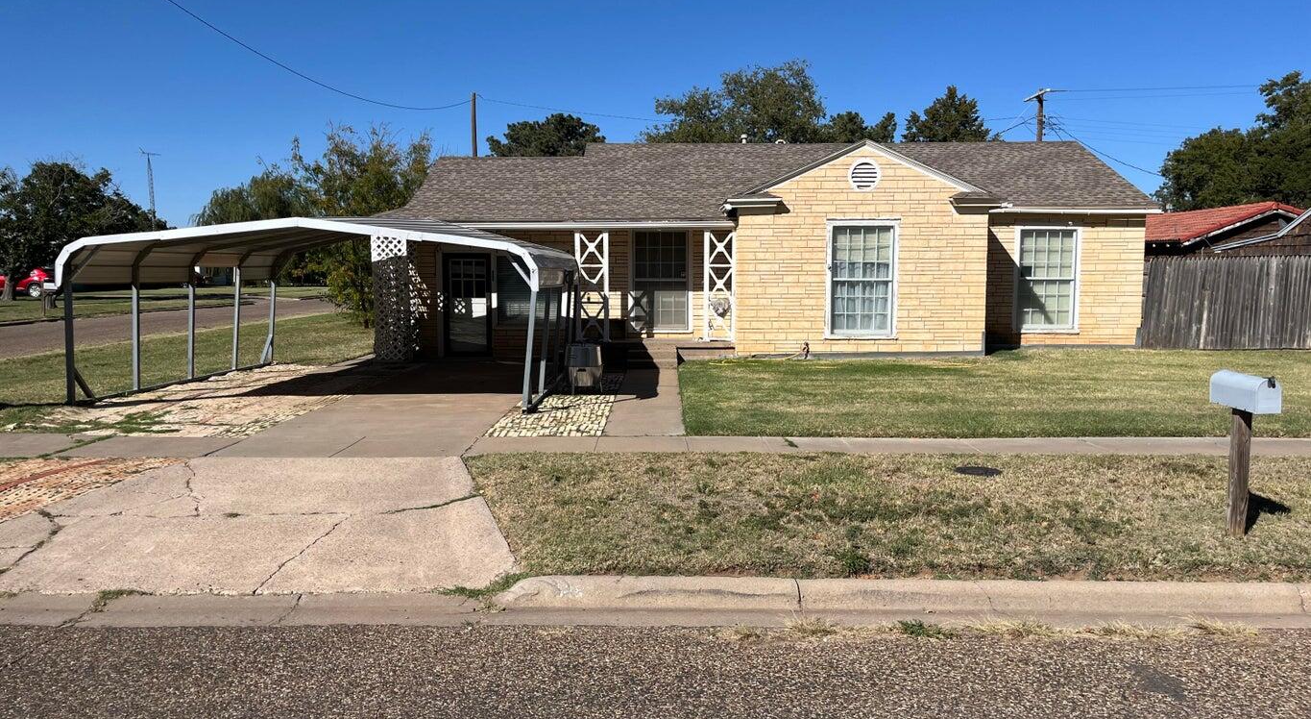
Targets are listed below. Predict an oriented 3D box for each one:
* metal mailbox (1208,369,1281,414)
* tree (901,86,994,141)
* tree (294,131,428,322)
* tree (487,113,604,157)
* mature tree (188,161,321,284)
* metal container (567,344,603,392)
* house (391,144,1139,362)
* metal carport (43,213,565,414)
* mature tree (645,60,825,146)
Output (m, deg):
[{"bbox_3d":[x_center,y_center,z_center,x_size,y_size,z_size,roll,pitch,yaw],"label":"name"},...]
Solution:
[{"bbox_3d":[3.835,0.211,6.413,0.170,0.223,0.500,0,5,0],"label":"metal mailbox"},{"bbox_3d":[11.209,-6.097,37.611,4.192,8.560,4.192,0,5,0],"label":"tree"},{"bbox_3d":[-8.276,-3.767,28.279,4.255,5.753,4.255,0,5,0],"label":"tree"},{"bbox_3d":[-4.993,-6.729,44.582,5.559,8.600,5.559,0,5,0],"label":"tree"},{"bbox_3d":[-26.327,-8.644,65.495,9.525,8.953,9.525,0,5,0],"label":"mature tree"},{"bbox_3d":[-0.976,0.108,13.511,0.512,0.682,0.500,0,5,1],"label":"metal container"},{"bbox_3d":[2.550,-2.661,22.002,14.800,4.609,9.700,0,5,1],"label":"house"},{"bbox_3d":[-4.332,-0.817,15.111,5.876,2.337,6.250,0,5,1],"label":"metal carport"},{"bbox_3d":[3.219,-6.953,39.543,7.842,9.929,7.842,0,5,0],"label":"mature tree"}]

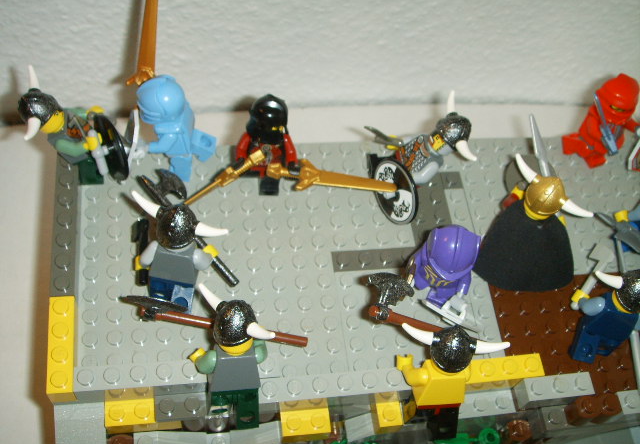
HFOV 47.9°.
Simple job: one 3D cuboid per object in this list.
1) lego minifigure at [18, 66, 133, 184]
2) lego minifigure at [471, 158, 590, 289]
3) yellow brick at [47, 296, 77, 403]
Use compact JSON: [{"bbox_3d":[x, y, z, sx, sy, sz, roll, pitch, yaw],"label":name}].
[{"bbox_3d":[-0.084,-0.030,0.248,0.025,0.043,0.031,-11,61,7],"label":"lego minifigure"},{"bbox_3d":[0.075,0.005,0.253,0.035,0.044,0.027,26,60,6],"label":"lego minifigure"},{"bbox_3d":[-0.080,0.040,0.225,0.008,0.011,0.032,-3,61,-11],"label":"yellow brick"}]

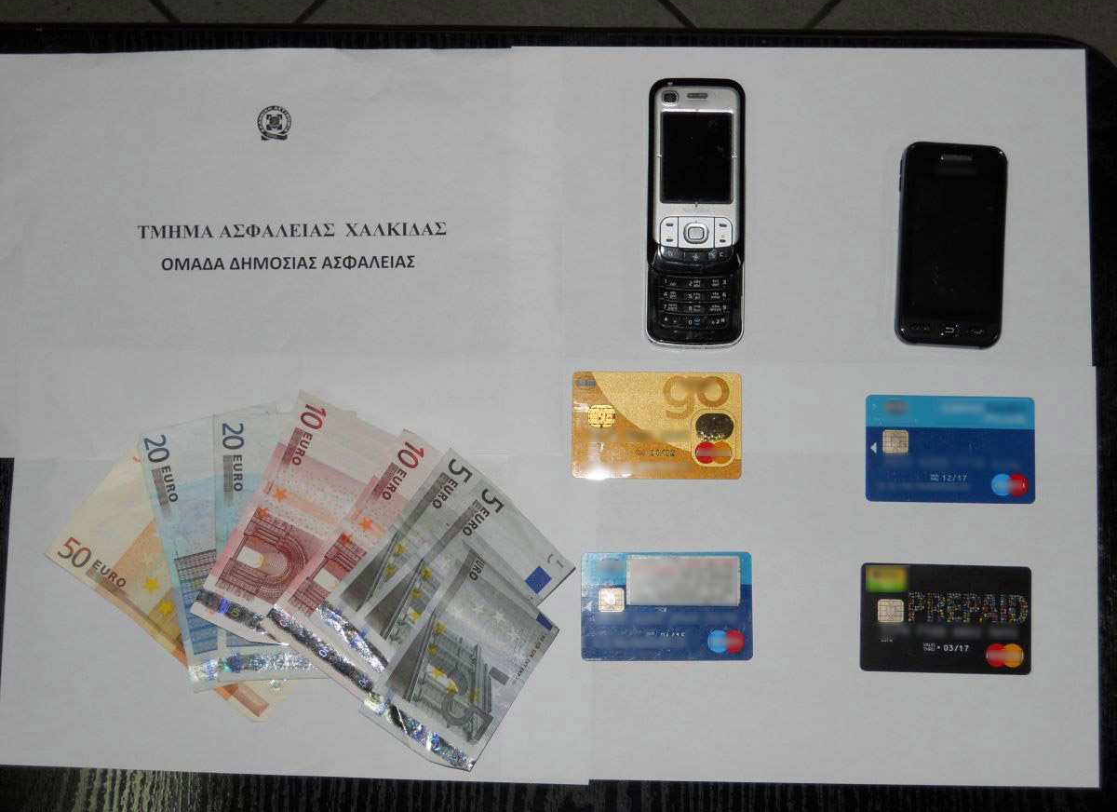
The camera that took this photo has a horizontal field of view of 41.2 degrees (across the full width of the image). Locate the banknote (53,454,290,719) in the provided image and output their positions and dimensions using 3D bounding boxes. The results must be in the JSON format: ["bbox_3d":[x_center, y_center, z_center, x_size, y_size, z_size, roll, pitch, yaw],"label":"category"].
[{"bbox_3d":[-0.179,0.087,0.742,0.139,0.001,0.076,39,86,2],"label":"banknote"}]

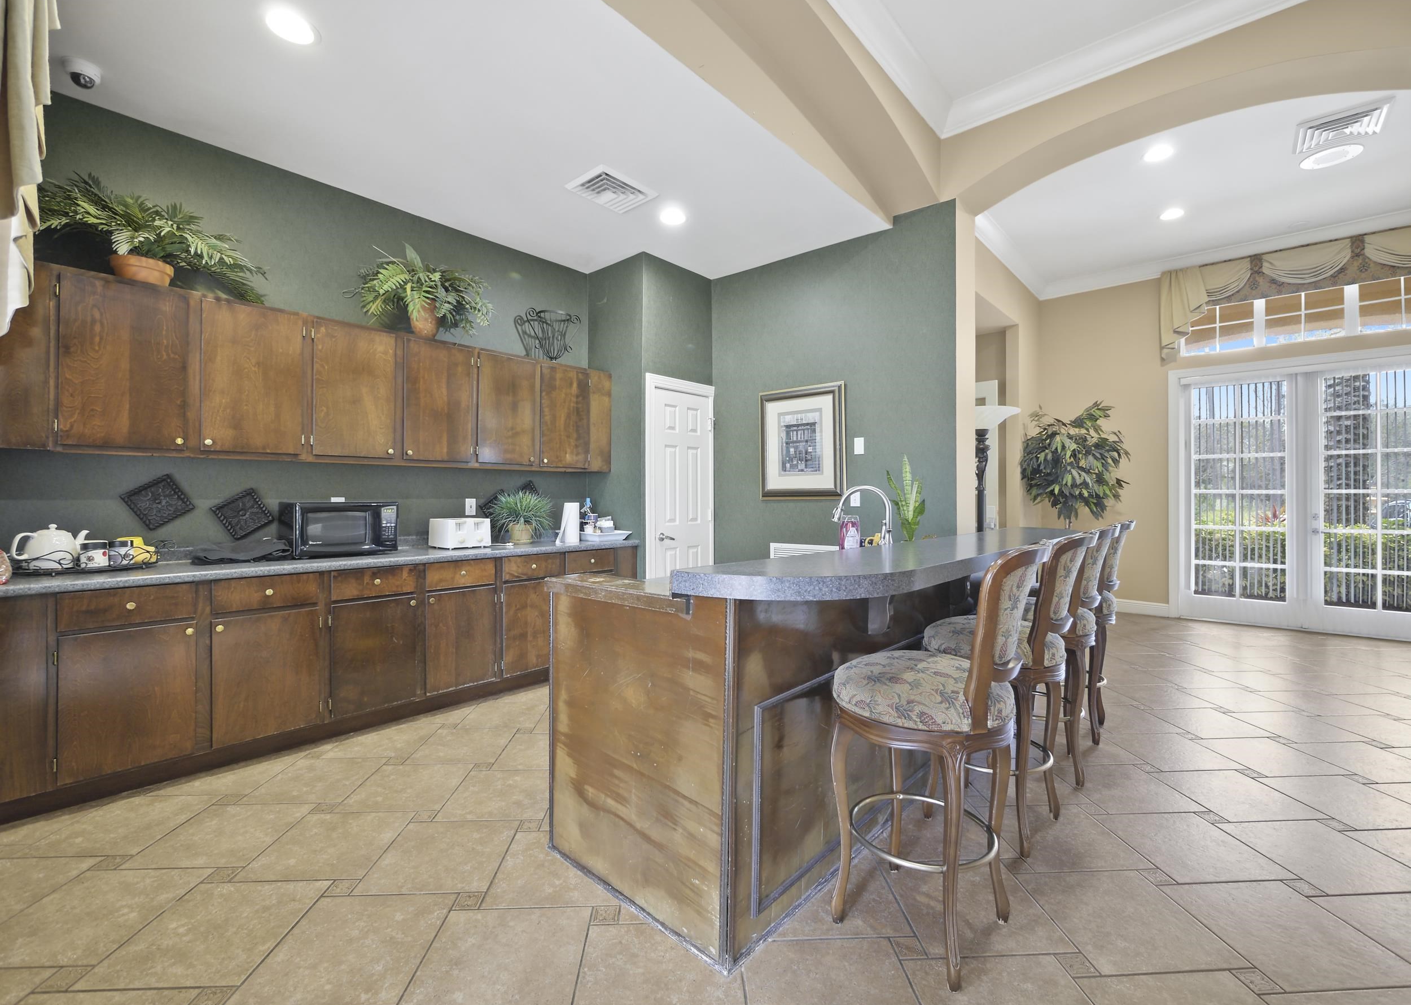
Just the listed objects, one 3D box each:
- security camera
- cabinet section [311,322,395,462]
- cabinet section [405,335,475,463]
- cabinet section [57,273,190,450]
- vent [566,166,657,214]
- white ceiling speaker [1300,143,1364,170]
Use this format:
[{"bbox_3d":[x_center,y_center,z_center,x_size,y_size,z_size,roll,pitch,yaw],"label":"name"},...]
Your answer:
[{"bbox_3d":[-2.599,-1.781,2.381,0.120,0.090,0.120,0,0,43],"label":"security camera"},{"bbox_3d":[-2.035,-0.603,3.252,0.320,0.720,0.405,0,0,44],"label":"cabinet section"},{"bbox_3d":[-1.724,-0.605,3.575,0.320,0.720,0.412,0,0,44],"label":"cabinet section"},{"bbox_3d":[-2.652,-0.599,2.614,0.320,0.720,0.404,0,0,44],"label":"cabinet section"},{"bbox_3d":[-0.564,-1.882,3.467,0.355,0.030,0.433,0,1,43],"label":"vent"},{"bbox_3d":[4.517,-2.478,4.117,0.310,0.040,0.310,0,0,44],"label":"white ceiling speaker"}]

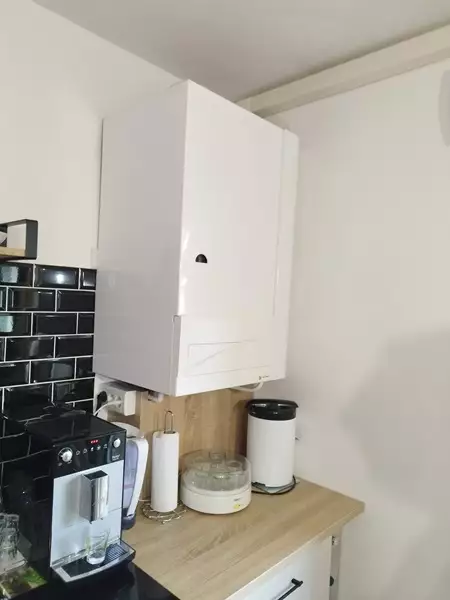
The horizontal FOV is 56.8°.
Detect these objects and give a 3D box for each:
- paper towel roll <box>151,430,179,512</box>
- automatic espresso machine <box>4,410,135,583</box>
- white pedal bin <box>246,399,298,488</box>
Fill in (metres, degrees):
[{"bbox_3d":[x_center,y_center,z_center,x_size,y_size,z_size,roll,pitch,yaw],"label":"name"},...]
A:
[{"bbox_3d":[-0.185,0.535,1.307,0.083,0.229,0.083,3,0,0],"label":"paper towel roll"},{"bbox_3d":[-0.428,0.484,1.099,0.195,0.325,0.450,2,0,-45],"label":"automatic espresso machine"},{"bbox_3d":[0.179,0.548,1.599,0.205,0.290,0.195,3,0,0],"label":"white pedal bin"}]

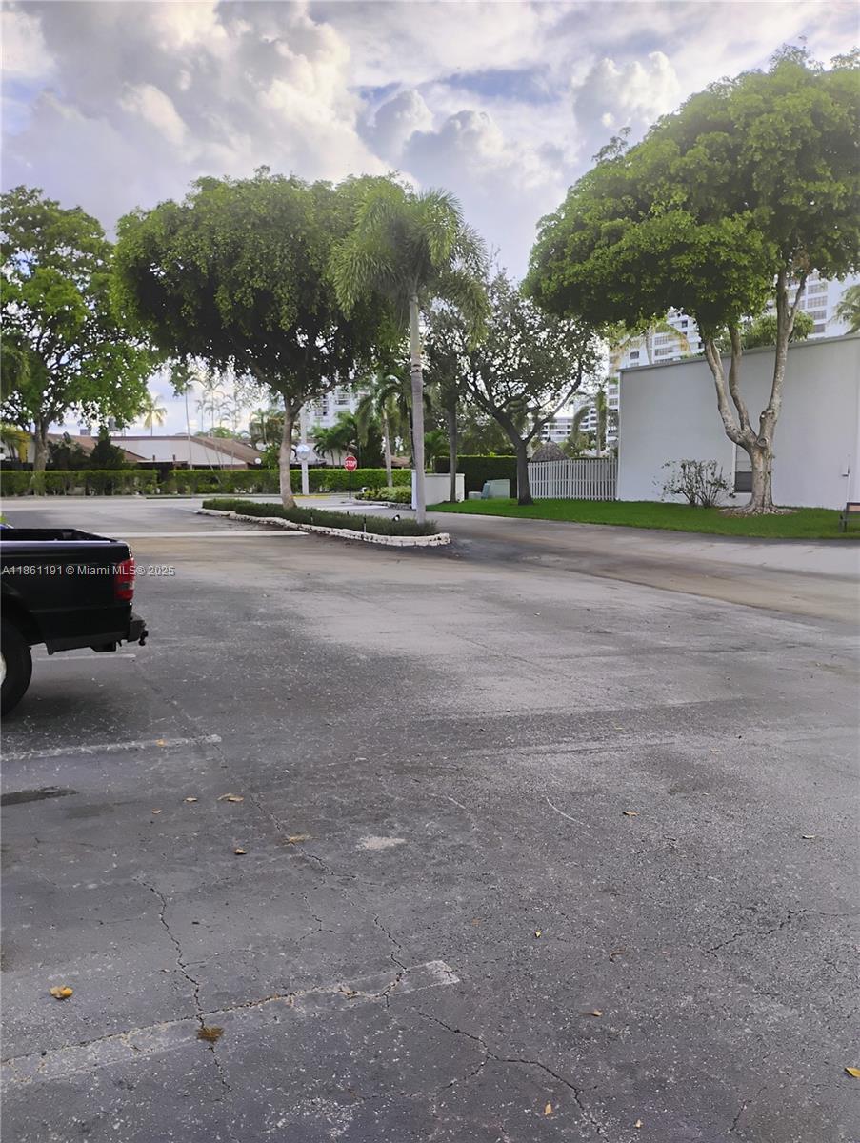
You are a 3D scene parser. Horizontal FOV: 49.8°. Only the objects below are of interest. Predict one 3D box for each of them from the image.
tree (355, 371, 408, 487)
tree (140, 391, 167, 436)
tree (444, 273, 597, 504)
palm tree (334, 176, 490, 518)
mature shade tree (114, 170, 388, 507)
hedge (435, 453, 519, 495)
[{"bbox_3d":[-2.388,-6.682,45.547,2.620,6.350,2.620,0,6,0],"label":"tree"},{"bbox_3d":[-38.448,-18.740,128.734,3.700,12.540,3.700,0,6,0],"label":"tree"},{"bbox_3d":[3.972,-7.724,39.400,6.570,9.690,6.400,0,6,0],"label":"tree"},{"bbox_3d":[-0.460,-4.789,21.310,3.590,8.070,3.590,0,6,0],"label":"palm tree"},{"bbox_3d":[-5.444,-6.900,28.626,8.590,10.600,8.300,0,6,0],"label":"mature shade tree"},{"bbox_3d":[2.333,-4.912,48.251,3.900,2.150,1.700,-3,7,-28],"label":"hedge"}]

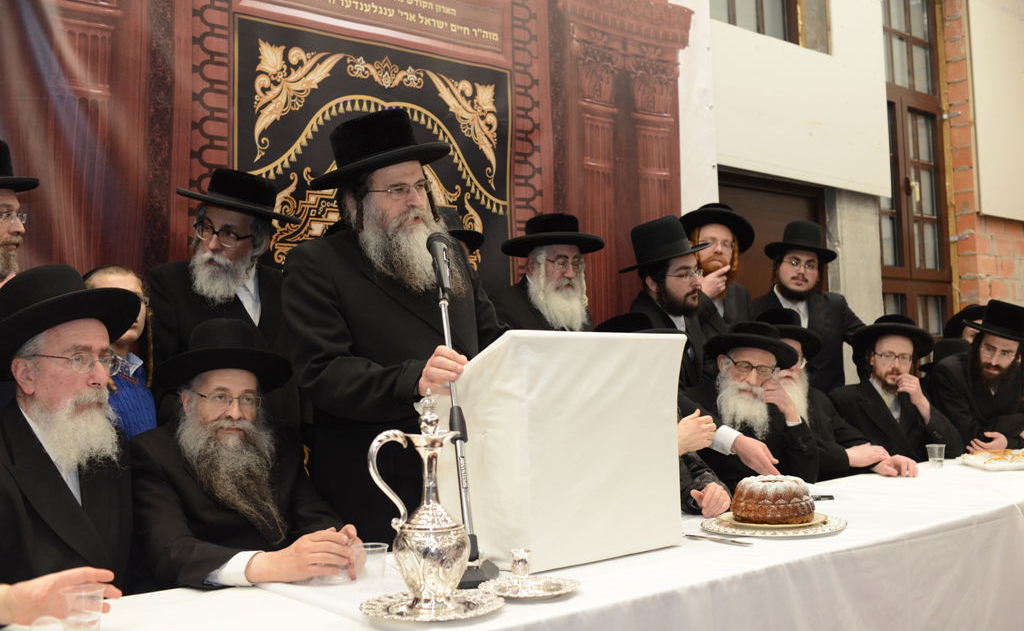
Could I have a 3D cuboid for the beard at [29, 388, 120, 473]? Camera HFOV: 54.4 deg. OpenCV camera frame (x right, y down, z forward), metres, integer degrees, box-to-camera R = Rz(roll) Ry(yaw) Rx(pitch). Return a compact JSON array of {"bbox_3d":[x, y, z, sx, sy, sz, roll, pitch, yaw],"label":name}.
[{"bbox_3d":[-0.756,0.199,1.720,0.105,0.145,0.135,-4,-4,28],"label":"beard"}]

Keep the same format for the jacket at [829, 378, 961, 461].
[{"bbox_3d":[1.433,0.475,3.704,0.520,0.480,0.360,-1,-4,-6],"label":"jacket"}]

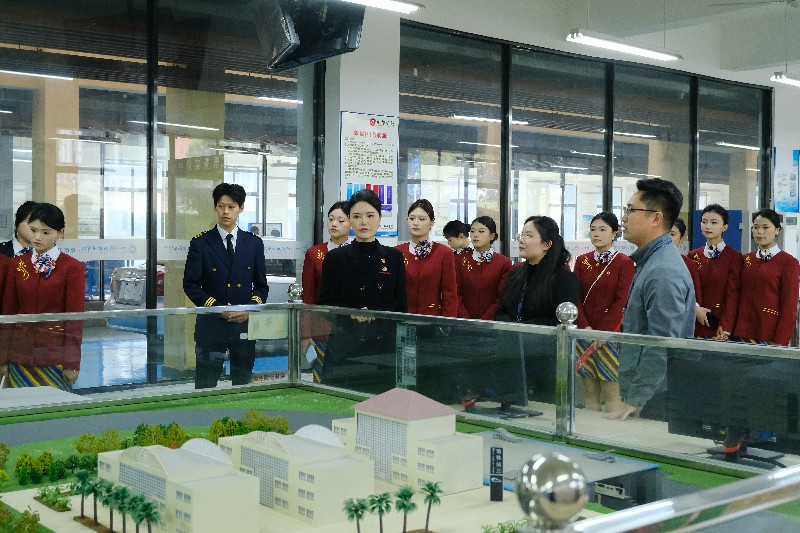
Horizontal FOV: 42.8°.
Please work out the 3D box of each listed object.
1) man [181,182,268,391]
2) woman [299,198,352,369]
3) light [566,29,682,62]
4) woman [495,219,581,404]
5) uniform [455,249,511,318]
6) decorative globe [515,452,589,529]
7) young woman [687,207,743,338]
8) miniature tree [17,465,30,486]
[{"bbox_3d":[-0.973,0.439,5.724,0.480,1.816,0.290,0,2,-12],"label":"man"},{"bbox_3d":[-0.343,0.479,5.670,0.440,1.677,0.300,0,1,-12],"label":"woman"},{"bbox_3d":[1.604,-1.575,7.300,1.200,0.085,0.130,-1,2,-38],"label":"light"},{"bbox_3d":[0.629,0.556,4.718,0.300,1.573,0.420,-1,2,-45],"label":"woman"},{"bbox_3d":[0.514,0.191,6.307,0.420,0.580,0.260,0,1,10],"label":"uniform"},{"bbox_3d":[0.161,0.236,1.085,0.075,0.077,0.075,0,2,0],"label":"decorative globe"},{"bbox_3d":[1.843,0.489,5.973,0.420,1.701,0.280,1,2,27],"label":"young woman"},{"bbox_3d":[-1.127,0.623,3.061,0.036,0.063,0.036,0,1,0],"label":"miniature tree"}]

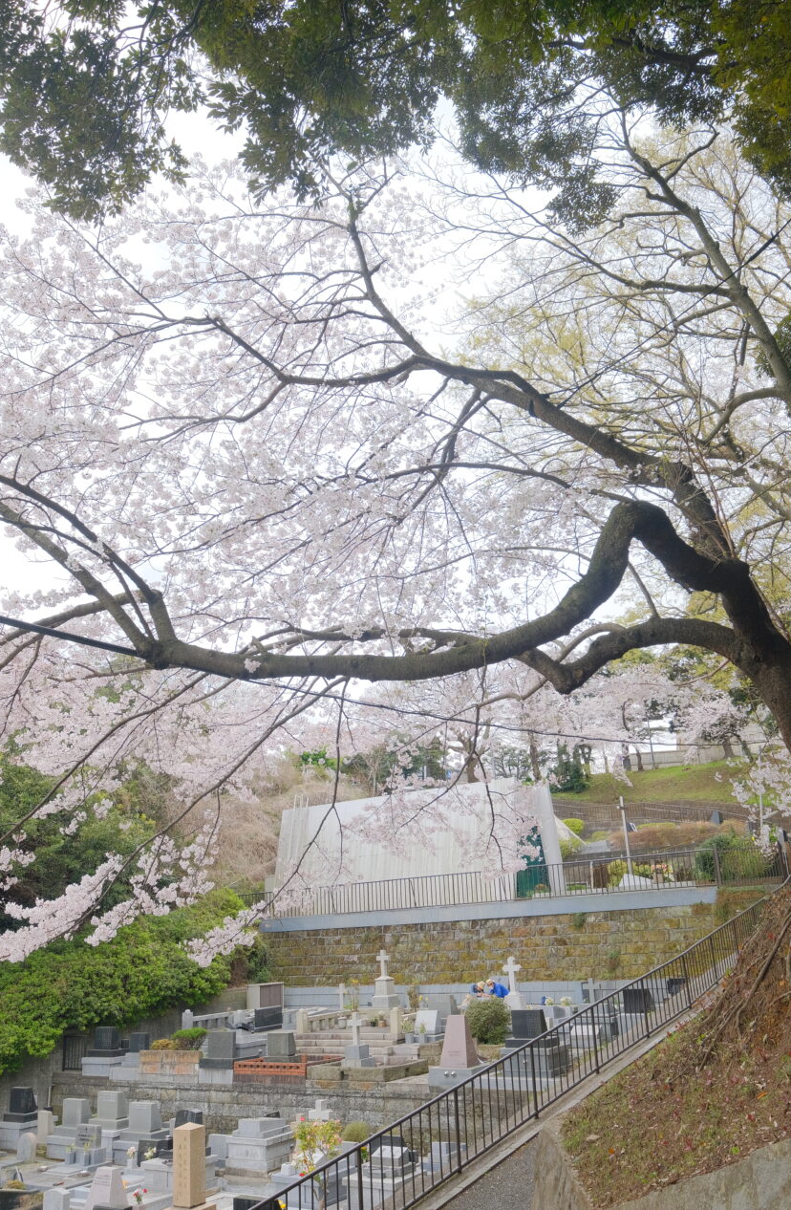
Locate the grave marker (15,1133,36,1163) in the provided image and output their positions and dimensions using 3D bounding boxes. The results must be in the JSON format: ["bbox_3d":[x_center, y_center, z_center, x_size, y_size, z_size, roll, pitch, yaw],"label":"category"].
[{"bbox_3d":[-7.016,10.319,18.577,0.428,0.477,0.124,-15,-21,31],"label":"grave marker"}]

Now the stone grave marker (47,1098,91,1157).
[{"bbox_3d":[-6.176,10.096,18.885,0.973,1.039,0.616,-15,-21,31],"label":"stone grave marker"}]

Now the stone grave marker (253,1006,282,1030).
[{"bbox_3d":[-3.159,10.045,23.664,0.206,0.473,0.998,-14,-21,29],"label":"stone grave marker"}]

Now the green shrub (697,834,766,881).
[{"bbox_3d":[9.898,7.391,28.716,2.060,1.442,1.442,-14,-21,29],"label":"green shrub"}]

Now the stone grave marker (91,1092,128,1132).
[{"bbox_3d":[-5.906,10.509,20.301,0.786,0.670,0.453,-14,-21,29],"label":"stone grave marker"}]

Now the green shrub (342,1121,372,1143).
[{"bbox_3d":[-0.698,9.551,17.582,0.505,0.515,0.505,-3,-18,-1],"label":"green shrub"}]

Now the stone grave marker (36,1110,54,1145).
[{"bbox_3d":[-7.253,10.827,20.220,0.324,0.615,0.142,-15,-21,31],"label":"stone grave marker"}]

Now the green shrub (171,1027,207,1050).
[{"bbox_3d":[-4.311,9.092,20.400,0.740,0.500,0.650,-15,-21,31],"label":"green shrub"}]

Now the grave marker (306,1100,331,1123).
[{"bbox_3d":[-1.313,9.366,17.221,0.453,1.133,0.227,-14,-21,29],"label":"grave marker"}]

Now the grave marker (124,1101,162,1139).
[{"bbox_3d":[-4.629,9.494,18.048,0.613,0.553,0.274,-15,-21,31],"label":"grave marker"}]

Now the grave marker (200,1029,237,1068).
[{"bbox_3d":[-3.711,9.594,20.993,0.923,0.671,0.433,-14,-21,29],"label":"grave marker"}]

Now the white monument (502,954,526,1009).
[{"bbox_3d":[3.304,10.634,27.067,0.597,1.660,0.494,-14,-21,29],"label":"white monument"}]

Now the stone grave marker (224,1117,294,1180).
[{"bbox_3d":[-2.270,9.147,16.554,0.931,0.851,0.768,-15,-21,31],"label":"stone grave marker"}]

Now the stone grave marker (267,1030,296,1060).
[{"bbox_3d":[-2.278,8.815,19.549,0.528,0.446,0.260,-15,-21,31],"label":"stone grave marker"}]

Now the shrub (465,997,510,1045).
[{"bbox_3d":[1.940,8.702,20.400,0.950,0.950,0.900,-3,-18,-1],"label":"shrub"}]

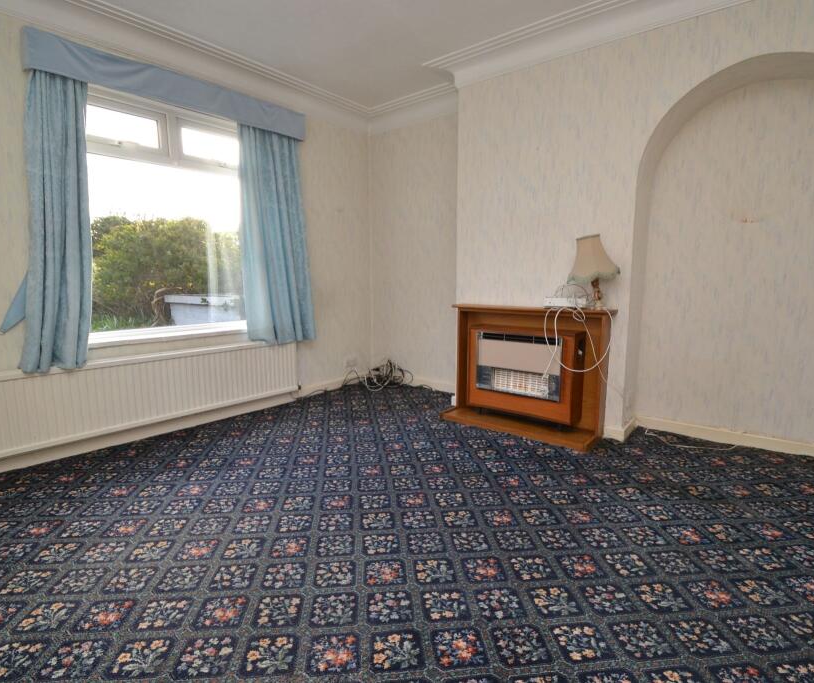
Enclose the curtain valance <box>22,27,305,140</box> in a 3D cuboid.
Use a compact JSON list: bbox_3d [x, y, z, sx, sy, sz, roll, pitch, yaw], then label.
[{"bbox_3d":[-1.460,-1.654,2.913,0.131,0.215,1.714,7,11,43],"label":"curtain valance"}]

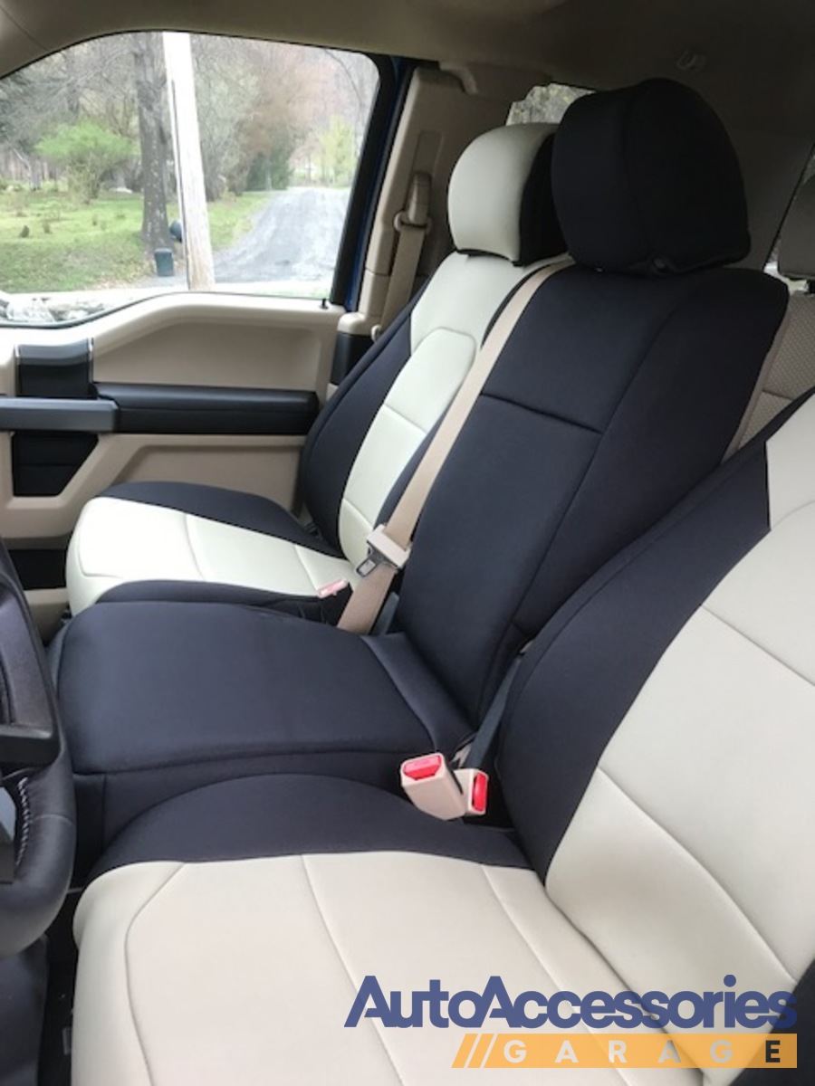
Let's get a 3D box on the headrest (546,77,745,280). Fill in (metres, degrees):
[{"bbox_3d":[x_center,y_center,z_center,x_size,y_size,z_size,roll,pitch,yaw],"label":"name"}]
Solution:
[{"bbox_3d":[0.278,-0.426,1.033,0.150,0.206,0.250,-6,24,-20],"label":"headrest"}]

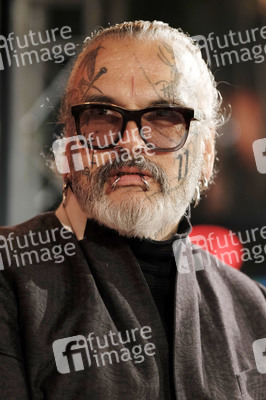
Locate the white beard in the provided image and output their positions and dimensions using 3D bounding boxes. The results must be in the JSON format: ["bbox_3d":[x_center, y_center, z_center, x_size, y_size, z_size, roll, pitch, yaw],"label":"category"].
[{"bbox_3d":[0.004,-0.011,1.720,0.147,0.110,0.105,1,-3,12],"label":"white beard"}]

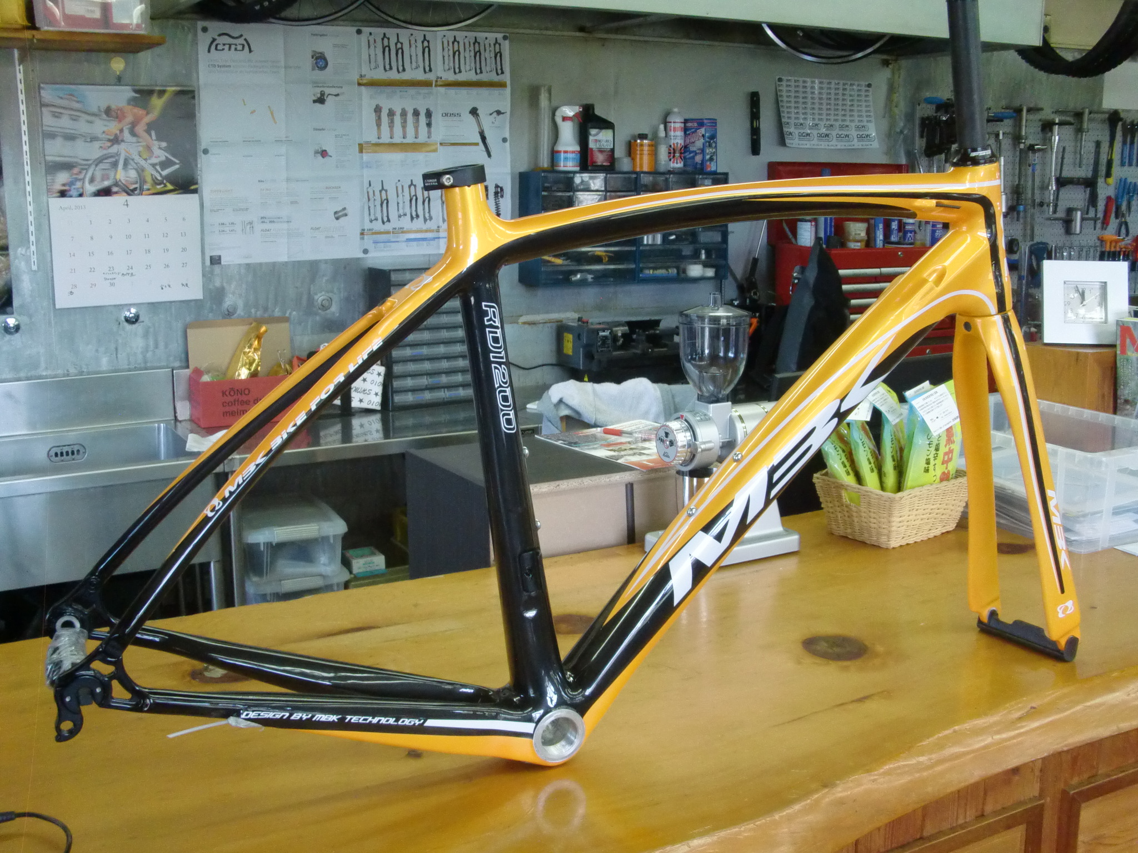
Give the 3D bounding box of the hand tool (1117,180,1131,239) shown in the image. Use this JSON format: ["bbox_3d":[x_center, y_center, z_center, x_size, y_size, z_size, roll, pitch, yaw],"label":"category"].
[{"bbox_3d":[2.452,-0.965,5.522,0.070,0.261,0.024,-6,12,-29],"label":"hand tool"}]

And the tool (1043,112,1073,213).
[{"bbox_3d":[2.055,-1.106,5.250,0.141,0.413,0.033,-6,12,-29],"label":"tool"}]

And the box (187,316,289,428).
[{"bbox_3d":[-0.934,-0.162,3.639,0.306,0.284,0.165,-6,12,-26],"label":"box"}]

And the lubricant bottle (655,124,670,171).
[{"bbox_3d":[0.316,-0.940,4.219,0.040,0.159,0.040,-6,12,-29],"label":"lubricant bottle"}]

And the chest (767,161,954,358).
[{"bbox_3d":[1.103,-0.612,4.617,0.665,0.723,0.345,-6,12,-29],"label":"chest"}]

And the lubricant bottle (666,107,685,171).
[{"bbox_3d":[0.361,-0.972,4.239,0.061,0.214,0.061,0,11,0],"label":"lubricant bottle"}]

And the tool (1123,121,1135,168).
[{"bbox_3d":[2.454,-1.240,5.472,0.048,0.210,0.022,-6,12,-29],"label":"tool"}]

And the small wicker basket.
[{"bbox_3d":[0.481,0.112,1.841,0.196,0.088,0.149,-8,13,-37],"label":"small wicker basket"}]

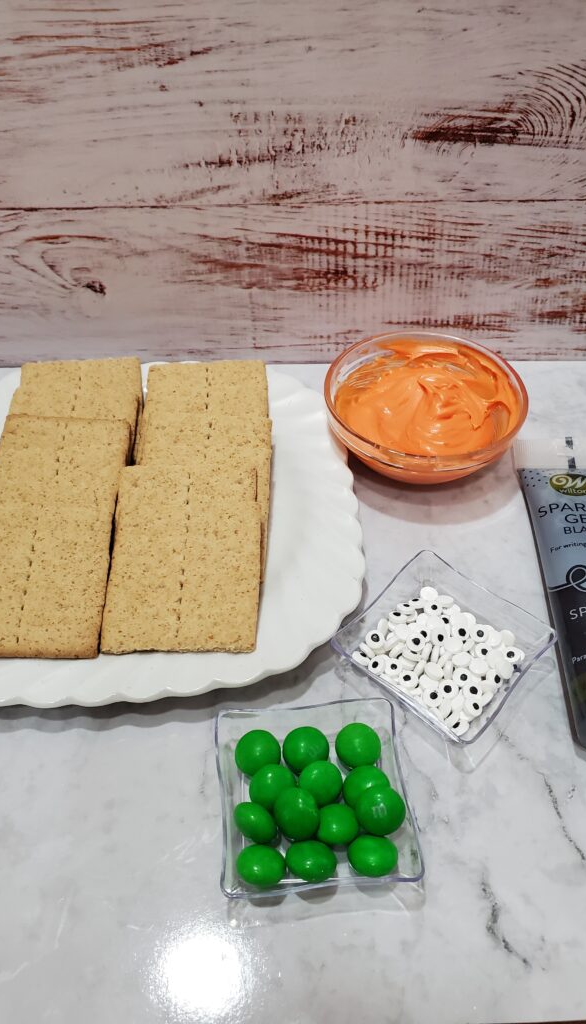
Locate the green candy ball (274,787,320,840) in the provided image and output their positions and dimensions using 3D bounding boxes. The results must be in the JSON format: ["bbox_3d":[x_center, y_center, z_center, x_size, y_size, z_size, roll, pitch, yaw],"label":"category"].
[{"bbox_3d":[0.001,0.096,0.246,0.015,0.015,0.017,0,49,0],"label":"green candy ball"}]

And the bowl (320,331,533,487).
[{"bbox_3d":[0.059,-0.041,0.360,0.092,0.037,0.092,0,49,0],"label":"bowl"}]

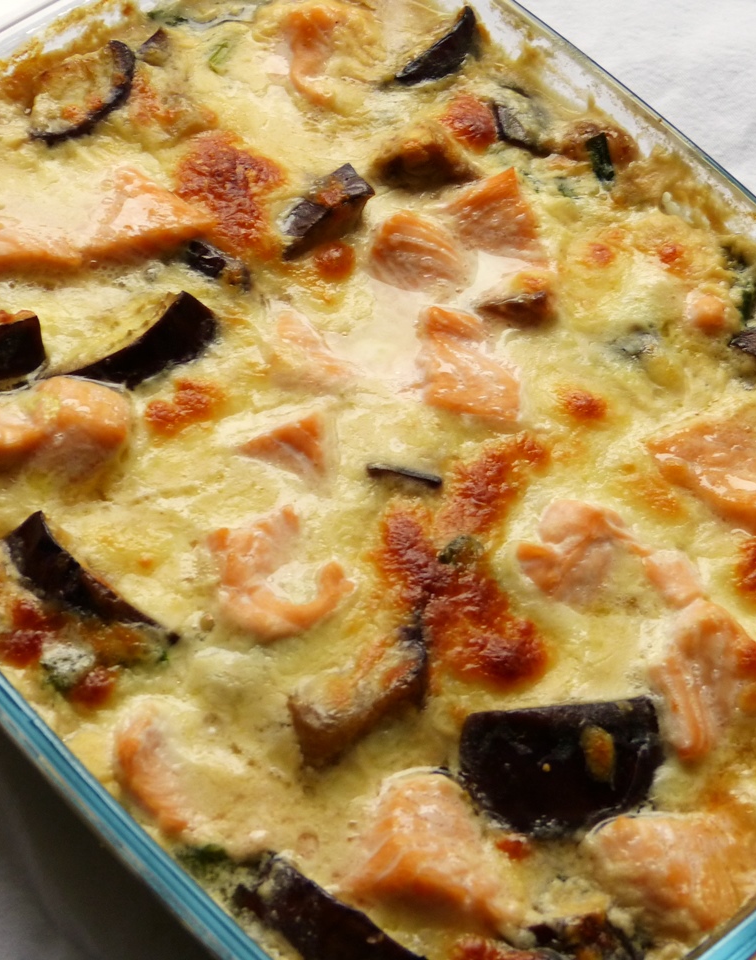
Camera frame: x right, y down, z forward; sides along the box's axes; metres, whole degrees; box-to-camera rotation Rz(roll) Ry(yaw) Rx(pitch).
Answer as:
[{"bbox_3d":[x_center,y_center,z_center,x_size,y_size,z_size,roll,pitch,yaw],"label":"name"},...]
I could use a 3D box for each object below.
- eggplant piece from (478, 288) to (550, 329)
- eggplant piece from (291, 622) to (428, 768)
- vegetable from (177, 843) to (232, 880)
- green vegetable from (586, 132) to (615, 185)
[{"bbox_3d":[0.037,-0.047,0.497,0.021,0.007,0.007,3,64,-1],"label":"eggplant piece"},{"bbox_3d":[-0.005,0.053,0.444,0.031,0.020,0.016,-34,67,-18],"label":"eggplant piece"},{"bbox_3d":[-0.041,0.090,0.428,0.012,0.005,0.007,5,64,0],"label":"vegetable"},{"bbox_3d":[0.063,-0.092,0.517,0.005,0.005,0.013,-11,65,-7],"label":"green vegetable"}]

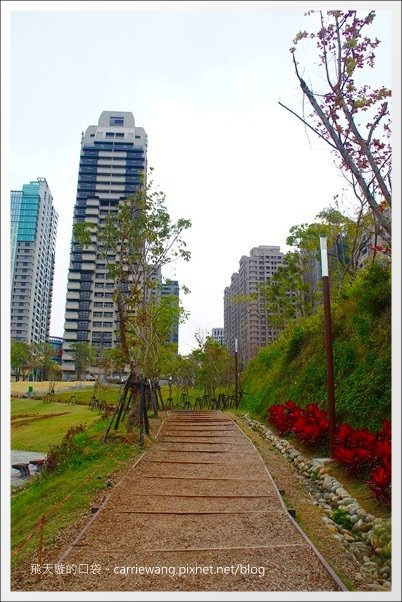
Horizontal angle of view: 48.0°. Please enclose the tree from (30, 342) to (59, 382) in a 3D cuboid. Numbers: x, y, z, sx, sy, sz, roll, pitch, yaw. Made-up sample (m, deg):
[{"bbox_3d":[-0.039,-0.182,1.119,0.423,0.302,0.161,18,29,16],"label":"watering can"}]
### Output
[{"bbox_3d":[-28.384,11.240,82.823,5.145,7.299,5.145,0,-13,0],"label":"tree"}]

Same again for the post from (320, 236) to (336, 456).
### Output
[{"bbox_3d":[2.202,0.698,7.936,0.110,3.868,0.110,0,-13,0],"label":"post"}]

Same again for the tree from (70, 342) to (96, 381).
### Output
[{"bbox_3d":[-21.305,11.055,82.782,4.778,6.934,4.778,0,-13,0],"label":"tree"}]

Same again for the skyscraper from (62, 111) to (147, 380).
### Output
[{"bbox_3d":[-32.521,-19.650,166.425,24.963,98.323,22.000,2,-13,-6],"label":"skyscraper"}]

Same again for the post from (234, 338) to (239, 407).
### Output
[{"bbox_3d":[2.020,4.104,25.955,0.110,3.868,0.110,0,-13,0],"label":"post"}]

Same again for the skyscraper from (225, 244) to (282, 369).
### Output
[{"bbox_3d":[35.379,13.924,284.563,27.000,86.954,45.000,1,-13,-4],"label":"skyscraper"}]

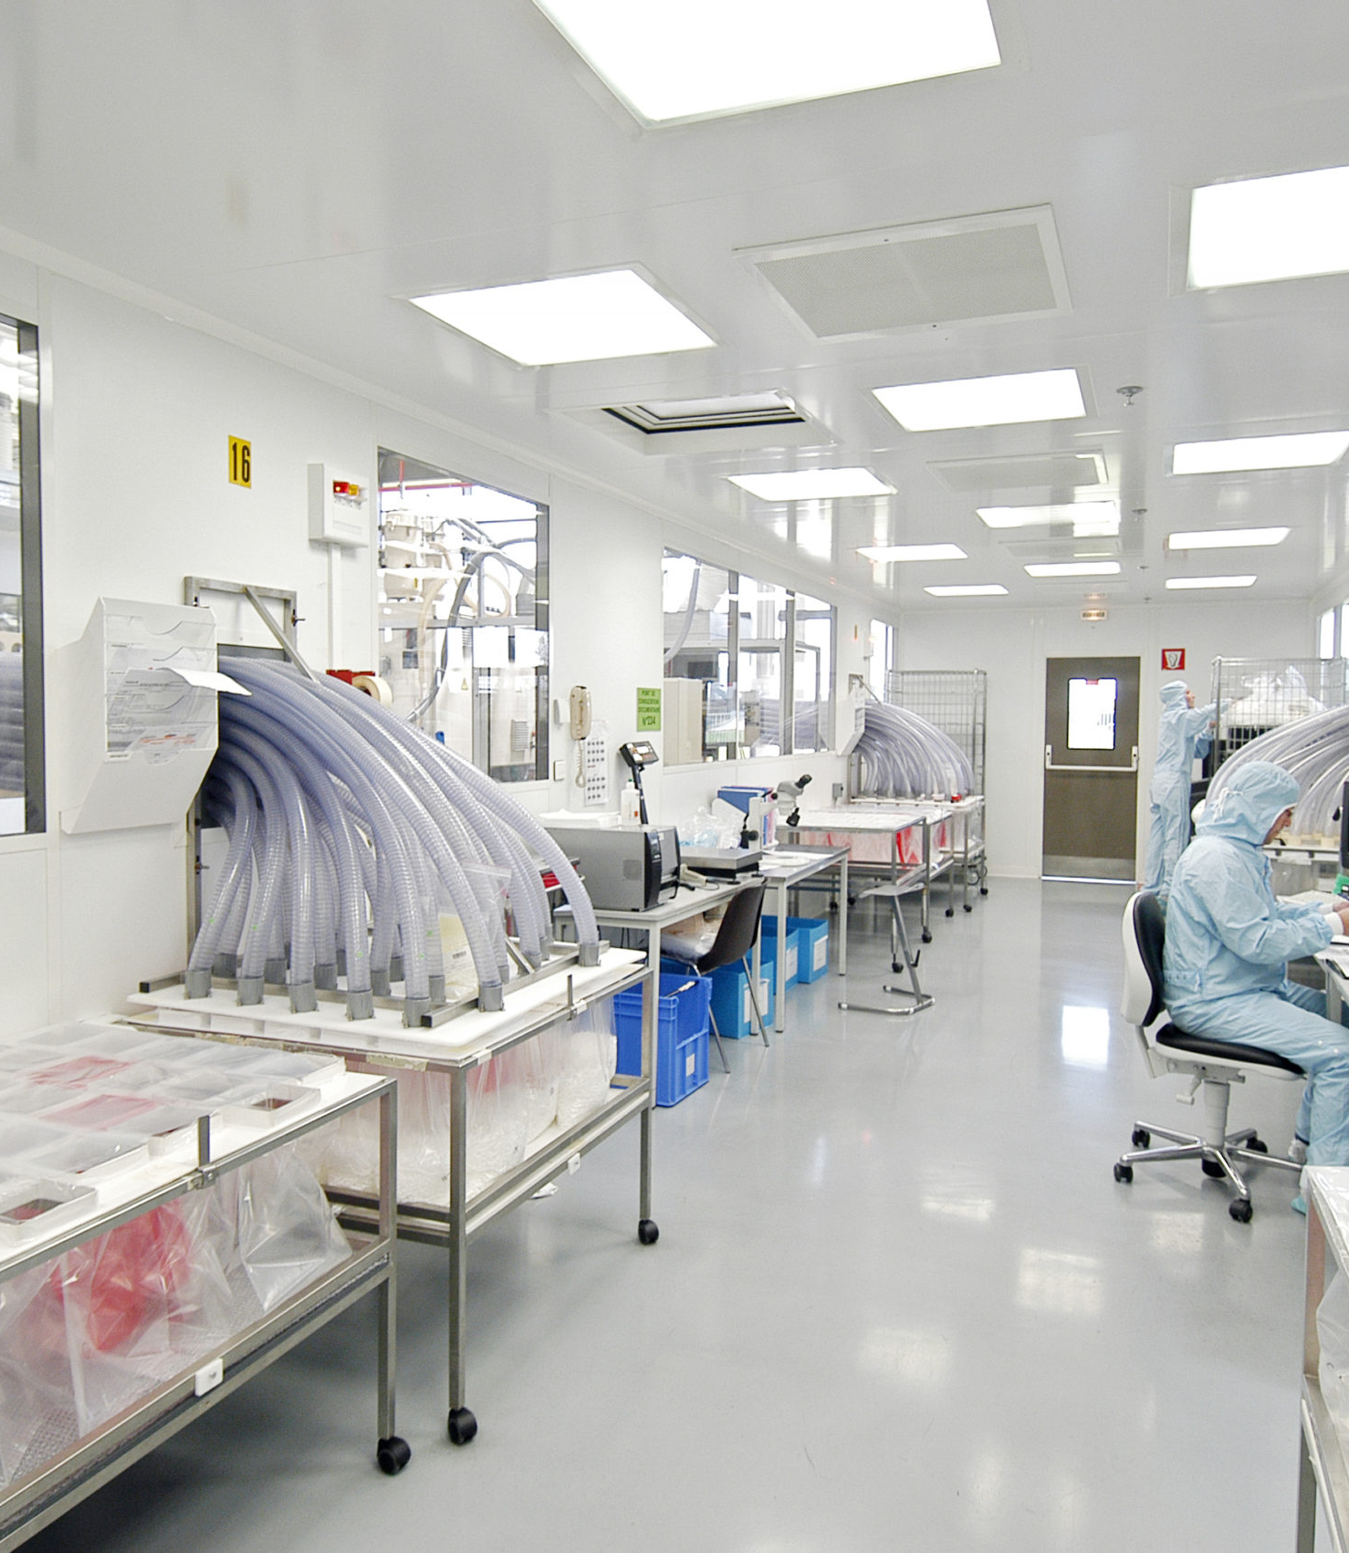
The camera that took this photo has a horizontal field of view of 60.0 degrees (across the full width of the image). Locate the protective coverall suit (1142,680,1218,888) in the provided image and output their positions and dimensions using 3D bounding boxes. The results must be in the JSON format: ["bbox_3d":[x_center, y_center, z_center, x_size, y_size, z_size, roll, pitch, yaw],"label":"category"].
[{"bbox_3d":[4.197,0.106,9.677,0.582,1.785,0.522,1,3,11],"label":"protective coverall suit"}]

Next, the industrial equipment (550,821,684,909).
[{"bbox_3d":[-0.249,0.360,4.873,0.480,0.335,0.280,2,3,20],"label":"industrial equipment"}]

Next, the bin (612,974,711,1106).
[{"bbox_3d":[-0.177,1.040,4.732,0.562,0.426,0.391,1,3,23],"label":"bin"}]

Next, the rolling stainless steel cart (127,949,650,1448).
[{"bbox_3d":[-0.658,0.927,2.997,0.940,0.830,1.030,2,3,22],"label":"rolling stainless steel cart"}]

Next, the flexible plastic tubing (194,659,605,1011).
[{"bbox_3d":[-0.757,0.099,3.014,1.010,0.810,0.940,2,3,22],"label":"flexible plastic tubing"}]

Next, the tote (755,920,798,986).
[{"bbox_3d":[0.440,1.018,6.475,0.431,0.301,0.311,1,3,23],"label":"tote"}]

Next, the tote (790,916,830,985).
[{"bbox_3d":[0.646,1.002,6.786,0.431,0.301,0.331,1,3,23],"label":"tote"}]

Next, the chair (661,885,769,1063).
[{"bbox_3d":[0.123,0.845,5.188,0.540,0.780,0.480,2,3,26],"label":"chair"}]

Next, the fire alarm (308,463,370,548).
[{"bbox_3d":[-1.018,-0.822,3.567,0.057,0.212,0.235,2,3,22],"label":"fire alarm"}]

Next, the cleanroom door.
[{"bbox_3d":[3.787,-0.054,10.602,0.823,2.046,0.060,1,3,23],"label":"cleanroom door"}]

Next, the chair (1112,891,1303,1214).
[{"bbox_3d":[1.756,0.841,3.726,0.632,0.923,0.642,1,3,28],"label":"chair"}]

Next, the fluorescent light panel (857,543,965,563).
[{"bbox_3d":[1.492,-1.419,7.342,0.610,0.050,0.610,2,3,22],"label":"fluorescent light panel"}]

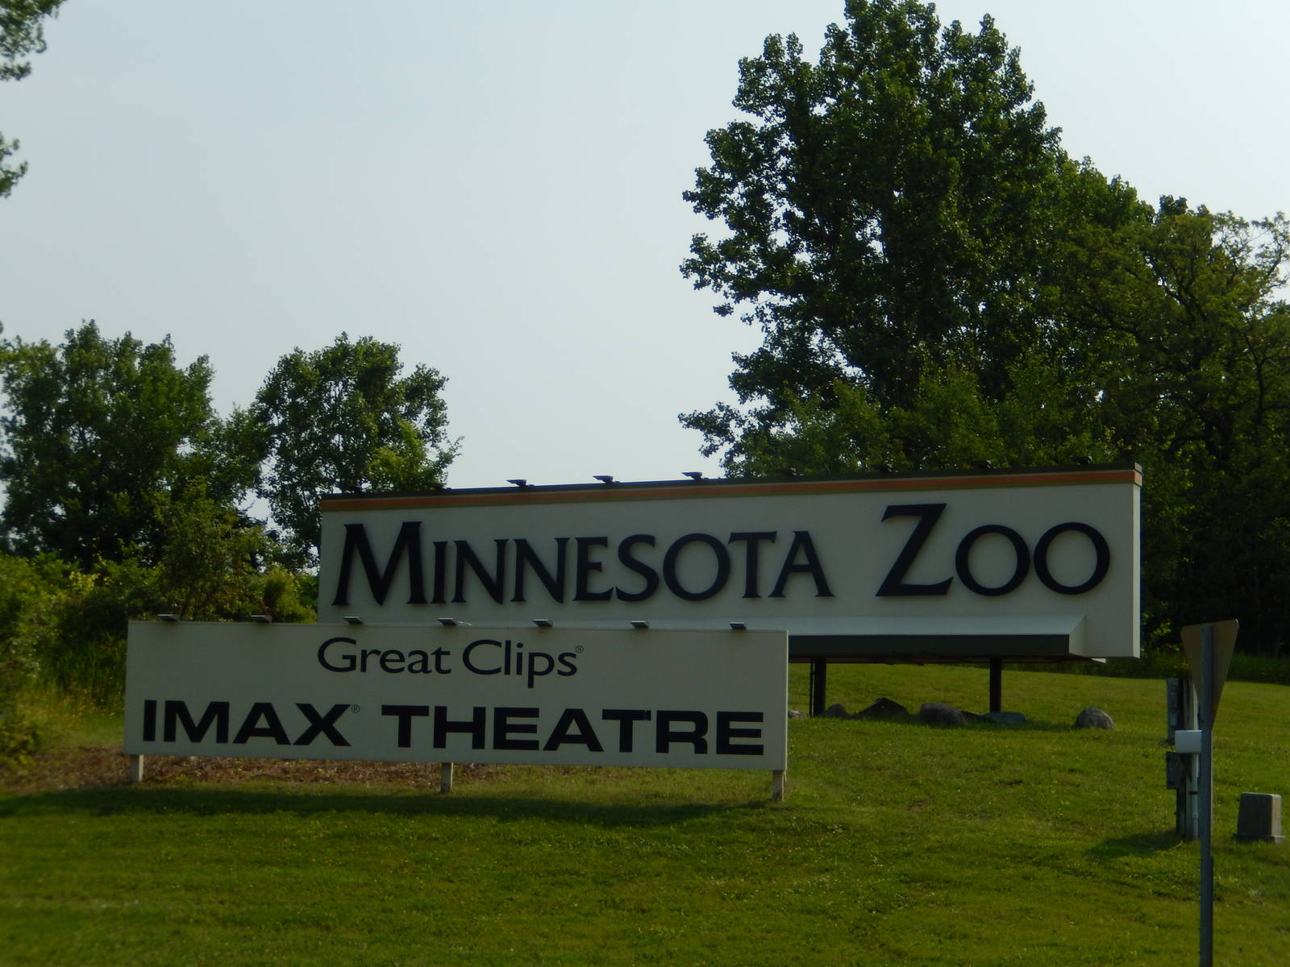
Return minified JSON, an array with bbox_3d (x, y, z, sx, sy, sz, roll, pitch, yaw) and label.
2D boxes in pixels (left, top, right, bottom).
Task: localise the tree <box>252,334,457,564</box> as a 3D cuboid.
[{"bbox_3d":[-7.120,0.438,62.000,4.900,7.900,4.900,1,-7,0],"label":"tree"}]

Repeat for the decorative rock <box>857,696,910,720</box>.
[{"bbox_3d":[3.379,3.193,35.400,0.630,0.320,0.480,-2,-8,28],"label":"decorative rock"}]

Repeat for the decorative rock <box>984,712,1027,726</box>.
[{"bbox_3d":[5.008,3.287,34.800,0.580,0.250,0.450,-2,-8,28],"label":"decorative rock"}]

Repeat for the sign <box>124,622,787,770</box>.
[{"bbox_3d":[-1.903,2.070,24.498,6.620,1.326,0.200,0,-7,10],"label":"sign"}]

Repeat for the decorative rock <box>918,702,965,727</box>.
[{"bbox_3d":[4.125,3.214,34.700,0.560,0.340,0.440,-2,-8,28],"label":"decorative rock"}]

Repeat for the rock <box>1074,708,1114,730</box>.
[{"bbox_3d":[6.150,3.230,34.200,0.460,0.300,0.420,-2,-8,28],"label":"rock"}]

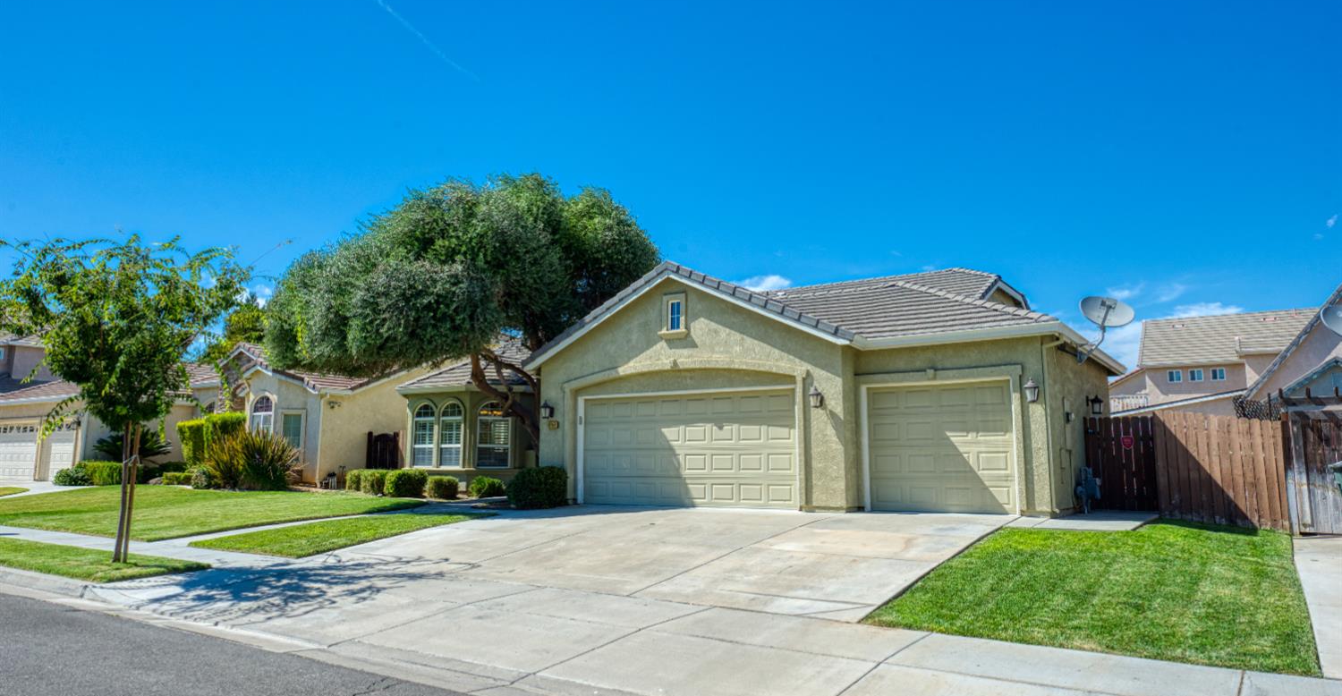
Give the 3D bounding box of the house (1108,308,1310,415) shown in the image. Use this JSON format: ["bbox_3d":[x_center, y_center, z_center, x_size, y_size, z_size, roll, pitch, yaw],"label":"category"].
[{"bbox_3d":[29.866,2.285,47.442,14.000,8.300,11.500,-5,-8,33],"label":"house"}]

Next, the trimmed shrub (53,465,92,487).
[{"bbox_3d":[-19.741,4.188,29.505,1.120,0.650,1.080,-5,-8,33],"label":"trimmed shrub"}]

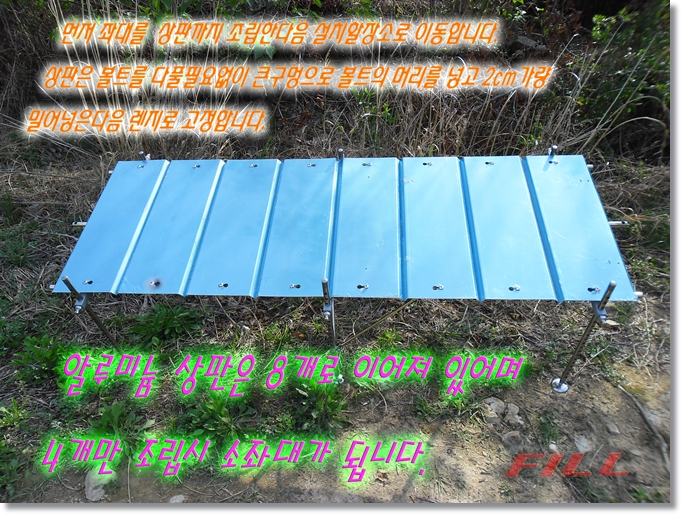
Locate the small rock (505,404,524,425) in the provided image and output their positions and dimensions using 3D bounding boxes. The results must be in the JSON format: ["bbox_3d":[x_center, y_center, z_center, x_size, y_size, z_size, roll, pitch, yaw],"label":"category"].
[{"bbox_3d":[0.628,0.572,1.929,0.075,0.045,0.068,-6,50,0],"label":"small rock"}]

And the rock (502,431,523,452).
[{"bbox_3d":[0.603,0.645,1.870,0.073,0.045,0.068,-6,50,0],"label":"rock"}]

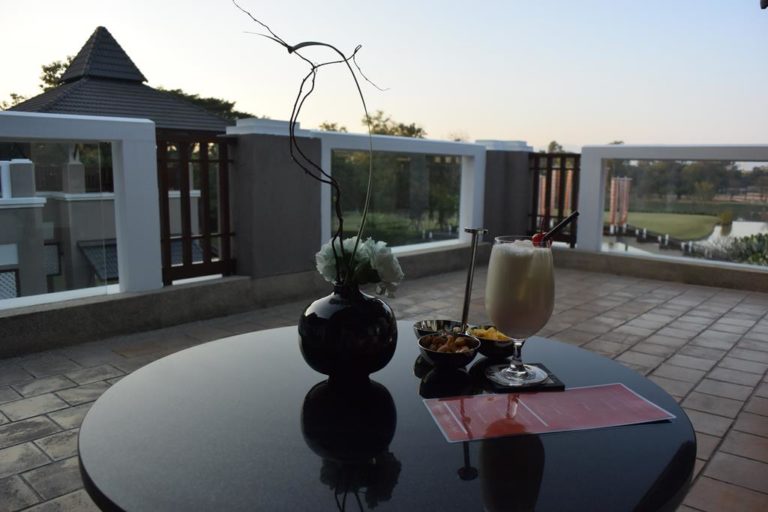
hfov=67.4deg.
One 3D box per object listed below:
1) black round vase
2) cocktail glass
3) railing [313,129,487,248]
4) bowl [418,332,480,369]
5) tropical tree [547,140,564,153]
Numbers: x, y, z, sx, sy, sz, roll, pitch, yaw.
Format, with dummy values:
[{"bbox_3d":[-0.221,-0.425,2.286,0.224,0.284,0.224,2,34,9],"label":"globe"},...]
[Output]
[{"bbox_3d":[-0.046,0.098,0.740,0.127,0.118,0.127,0,8,0],"label":"black round vase"},{"bbox_3d":[0.173,0.066,0.730,0.087,0.174,0.087,0,8,0],"label":"cocktail glass"},{"bbox_3d":[0.235,-0.535,5.477,0.184,1.086,2.327,8,11,43],"label":"railing"},{"bbox_3d":[0.091,0.136,0.793,0.085,0.031,0.085,0,8,0],"label":"bowl"},{"bbox_3d":[25.308,-12.027,85.000,4.500,9.900,4.500,0,8,0],"label":"tropical tree"}]

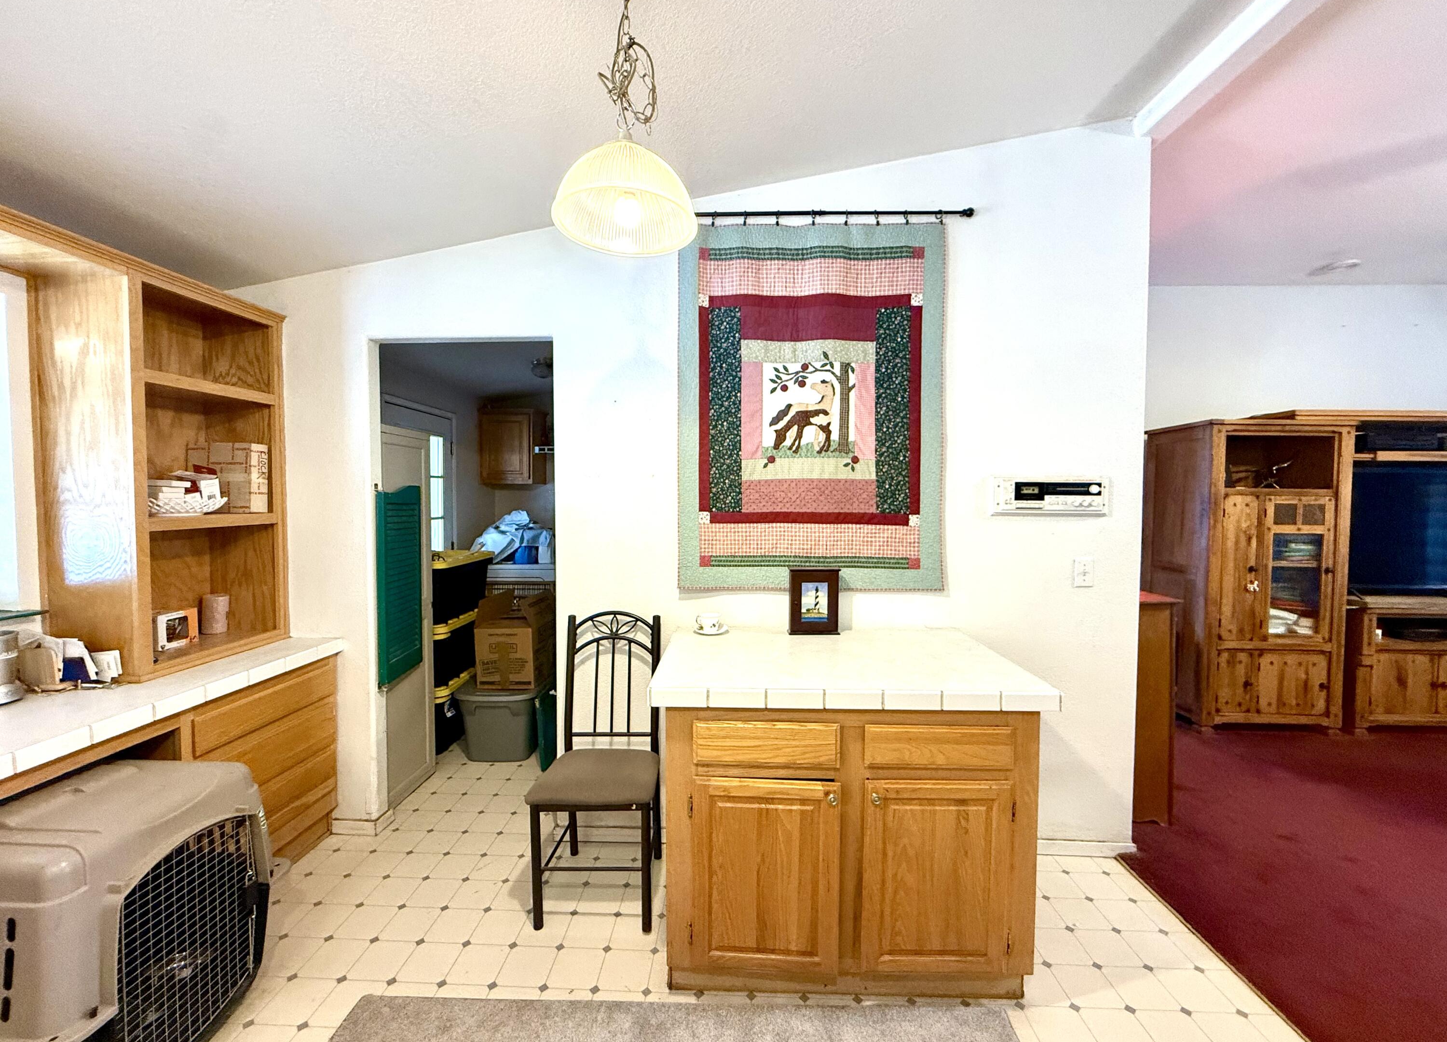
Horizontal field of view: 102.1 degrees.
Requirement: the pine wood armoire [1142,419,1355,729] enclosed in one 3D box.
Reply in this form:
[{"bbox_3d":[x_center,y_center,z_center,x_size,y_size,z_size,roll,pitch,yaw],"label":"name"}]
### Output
[{"bbox_3d":[3.349,0.336,3.828,0.825,1.900,0.600,0,2,2],"label":"pine wood armoire"}]

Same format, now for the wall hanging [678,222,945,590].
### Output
[{"bbox_3d":[0.341,-0.437,2.277,1.035,1.429,0.040,0,2,2],"label":"wall hanging"}]

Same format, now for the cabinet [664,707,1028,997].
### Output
[{"bbox_3d":[0.360,0.927,1.953,1.014,0.867,0.710,0,2,2],"label":"cabinet"}]

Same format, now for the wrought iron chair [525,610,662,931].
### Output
[{"bbox_3d":[-0.436,0.859,2.132,0.422,0.980,0.480,0,2,2],"label":"wrought iron chair"}]

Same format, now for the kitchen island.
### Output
[{"bbox_3d":[0.364,0.899,1.974,1.097,0.921,0.790,0,2,2],"label":"kitchen island"}]

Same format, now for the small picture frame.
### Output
[{"bbox_3d":[0.345,0.305,2.238,0.192,0.244,0.075,0,2,2],"label":"small picture frame"}]

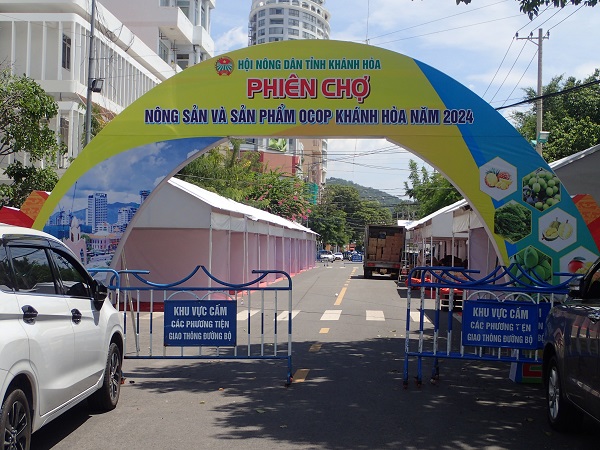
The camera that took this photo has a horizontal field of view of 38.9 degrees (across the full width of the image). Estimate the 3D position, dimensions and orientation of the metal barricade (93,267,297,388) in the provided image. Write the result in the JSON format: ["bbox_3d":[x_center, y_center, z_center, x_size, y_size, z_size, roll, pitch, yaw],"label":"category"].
[{"bbox_3d":[-1.120,1.146,9.650,2.060,1.360,0.450,1,-2,0],"label":"metal barricade"}]

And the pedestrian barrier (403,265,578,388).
[{"bbox_3d":[2.200,1.145,9.280,2.060,1.370,0.450,1,-2,18],"label":"pedestrian barrier"}]

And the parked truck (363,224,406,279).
[{"bbox_3d":[4.870,1.570,49.000,2.130,2.850,6.200,1,-2,5],"label":"parked truck"}]

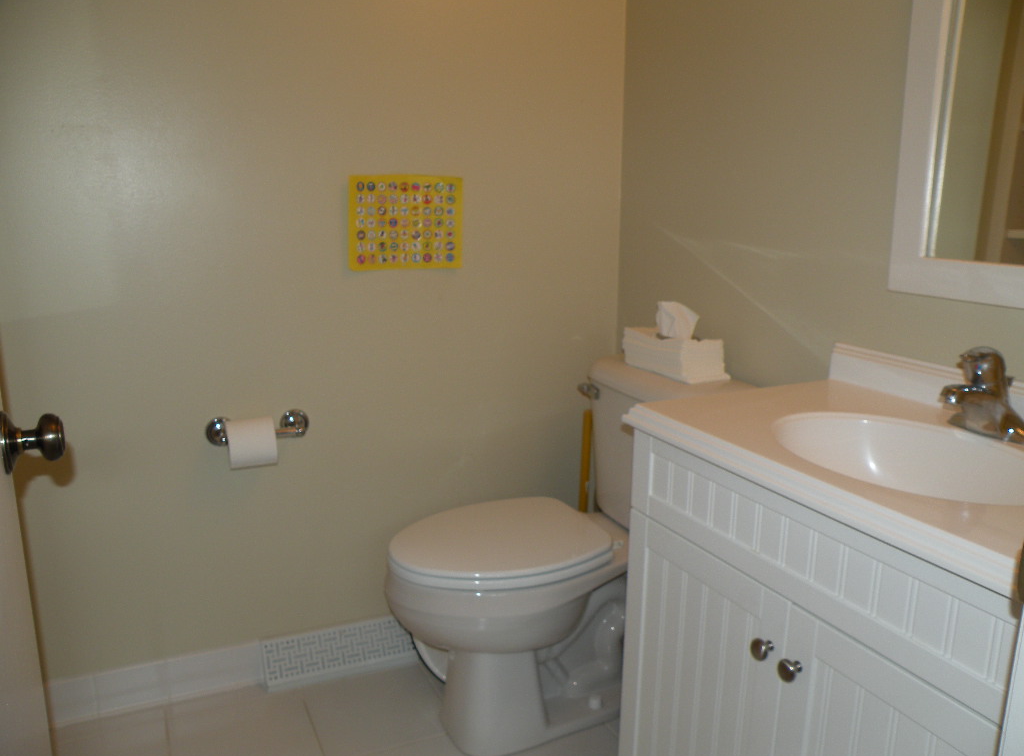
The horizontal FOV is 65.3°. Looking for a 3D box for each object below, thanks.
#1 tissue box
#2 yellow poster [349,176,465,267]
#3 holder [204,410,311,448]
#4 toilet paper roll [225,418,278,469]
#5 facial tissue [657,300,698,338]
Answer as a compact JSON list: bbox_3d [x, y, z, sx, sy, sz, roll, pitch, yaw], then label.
[{"bbox_3d":[0.372,-0.058,1.841,0.110,0.092,0.248,-5,12,-23],"label":"tissue box"},{"bbox_3d":[-0.250,-0.372,1.929,0.280,0.218,0.008,-5,12,-23],"label":"yellow poster"},{"bbox_3d":[-0.582,0.124,1.843,0.222,0.070,0.080,-5,12,-23],"label":"holder"},{"bbox_3d":[-0.590,0.148,1.816,0.102,0.104,0.104,-5,12,-23],"label":"toilet paper roll"},{"bbox_3d":[0.371,-0.137,1.820,0.055,0.083,0.100,-5,12,-23],"label":"facial tissue"}]

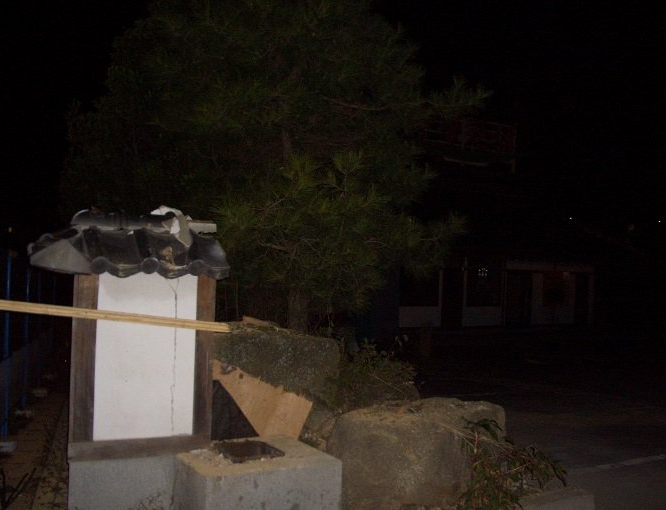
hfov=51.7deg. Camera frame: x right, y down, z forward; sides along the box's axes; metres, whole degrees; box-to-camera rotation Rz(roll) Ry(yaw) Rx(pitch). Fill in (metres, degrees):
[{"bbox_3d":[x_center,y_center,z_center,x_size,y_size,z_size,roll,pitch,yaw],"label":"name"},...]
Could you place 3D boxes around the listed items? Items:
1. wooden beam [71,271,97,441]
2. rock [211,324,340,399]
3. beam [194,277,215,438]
[{"bbox_3d":[-1.388,0.551,3.836,0.118,0.934,0.112,2,-2,-24],"label":"wooden beam"},{"bbox_3d":[-0.477,0.859,5.250,1.050,0.640,0.650,1,-2,0],"label":"rock"},{"bbox_3d":[-0.778,0.586,4.108,0.112,0.945,0.112,2,-2,-24],"label":"beam"}]

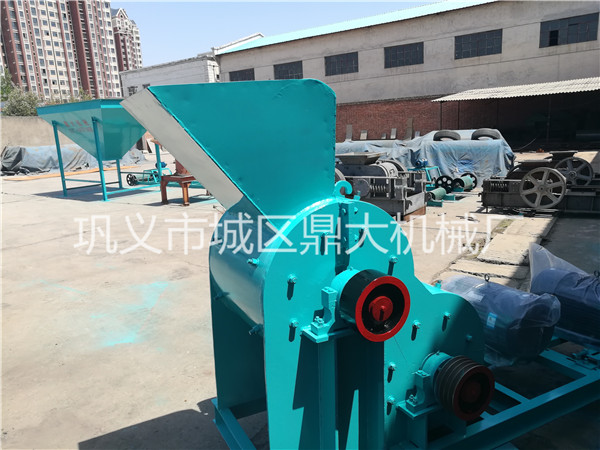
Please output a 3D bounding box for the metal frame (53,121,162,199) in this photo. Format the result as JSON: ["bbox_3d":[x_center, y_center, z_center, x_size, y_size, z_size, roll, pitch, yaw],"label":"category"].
[{"bbox_3d":[-5.221,-1.845,12.330,2.028,2.010,1.758,6,15,36],"label":"metal frame"}]

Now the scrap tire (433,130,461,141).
[{"bbox_3d":[3.469,-2.096,10.673,0.640,0.195,0.640,5,15,33],"label":"scrap tire"}]

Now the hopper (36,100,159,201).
[{"bbox_3d":[-5.232,-2.040,12.289,3.121,2.409,1.883,6,15,36],"label":"hopper"}]

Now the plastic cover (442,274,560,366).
[{"bbox_3d":[1.276,0.579,2.981,0.407,0.436,0.713,-7,11,-27],"label":"plastic cover"}]

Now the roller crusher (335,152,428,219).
[{"bbox_3d":[1.209,-0.796,8.094,1.950,0.960,1.320,7,16,37],"label":"roller crusher"}]

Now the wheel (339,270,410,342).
[{"bbox_3d":[0.273,0.291,1.638,0.240,0.240,0.106,-7,11,-27],"label":"wheel"}]

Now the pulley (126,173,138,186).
[{"bbox_3d":[-5.200,-1.402,13.950,0.393,0.393,0.128,6,15,36],"label":"pulley"}]

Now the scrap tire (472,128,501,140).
[{"bbox_3d":[4.140,-1.987,10.006,0.642,0.195,0.642,5,15,33],"label":"scrap tire"}]

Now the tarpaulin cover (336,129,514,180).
[{"bbox_3d":[3.267,-1.774,11.585,4.200,1.275,2.025,5,15,33],"label":"tarpaulin cover"}]

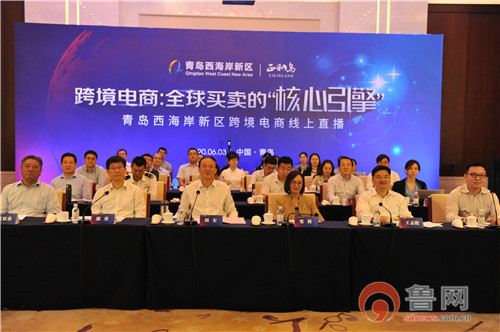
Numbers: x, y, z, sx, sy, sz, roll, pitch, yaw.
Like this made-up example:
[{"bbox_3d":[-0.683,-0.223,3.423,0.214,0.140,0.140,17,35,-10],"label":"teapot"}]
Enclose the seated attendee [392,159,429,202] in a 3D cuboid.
[{"bbox_3d":[2.006,0.568,7.800,0.500,1.265,0.750,1,3,3],"label":"seated attendee"}]

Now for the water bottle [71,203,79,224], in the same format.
[{"bbox_3d":[-1.550,0.435,5.550,0.064,0.172,0.064,1,3,-3],"label":"water bottle"}]

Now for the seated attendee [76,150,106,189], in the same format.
[{"bbox_3d":[-2.389,0.429,9.230,0.490,1.304,0.760,1,3,-1],"label":"seated attendee"}]

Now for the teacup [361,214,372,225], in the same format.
[{"bbox_3d":[1.055,0.496,5.707,0.108,0.085,0.108,1,3,-1],"label":"teacup"}]

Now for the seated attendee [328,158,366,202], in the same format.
[{"bbox_3d":[1.234,0.544,7.827,0.520,1.297,0.760,1,3,-1],"label":"seated attendee"}]

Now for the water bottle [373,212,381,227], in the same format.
[{"bbox_3d":[1.139,0.459,5.625,0.062,0.168,0.062,1,3,-1],"label":"water bottle"}]

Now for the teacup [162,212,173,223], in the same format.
[{"bbox_3d":[-0.746,0.471,5.648,0.105,0.105,0.105,1,3,-1],"label":"teacup"}]

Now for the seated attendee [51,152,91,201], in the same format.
[{"bbox_3d":[-2.279,0.502,7.735,0.540,1.307,0.760,1,3,-1],"label":"seated attendee"}]

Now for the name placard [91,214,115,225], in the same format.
[{"bbox_3d":[-1.300,0.471,5.560,0.205,0.090,0.080,1,3,-1],"label":"name placard"}]

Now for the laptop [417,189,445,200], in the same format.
[{"bbox_3d":[2.199,0.359,7.675,0.325,0.200,0.260,1,3,0],"label":"laptop"}]

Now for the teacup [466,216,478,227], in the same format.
[{"bbox_3d":[2.062,0.500,5.790,0.095,0.105,0.090,1,3,-3],"label":"teacup"}]

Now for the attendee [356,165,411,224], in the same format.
[{"bbox_3d":[1.300,0.635,6.080,0.550,1.278,0.780,1,3,-1],"label":"attendee"}]

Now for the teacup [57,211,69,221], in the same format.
[{"bbox_3d":[-1.704,0.465,5.689,0.110,0.090,0.110,1,3,-1],"label":"teacup"}]

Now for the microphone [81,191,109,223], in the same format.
[{"bbox_3d":[-1.408,0.372,5.680,0.200,0.290,0.280,2,3,27],"label":"microphone"}]

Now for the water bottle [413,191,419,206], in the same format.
[{"bbox_3d":[1.997,0.395,7.490,0.063,0.172,0.063,1,3,-3],"label":"water bottle"}]

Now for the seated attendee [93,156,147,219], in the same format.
[{"bbox_3d":[-1.257,0.589,5.990,0.550,1.330,0.720,1,3,-3],"label":"seated attendee"}]

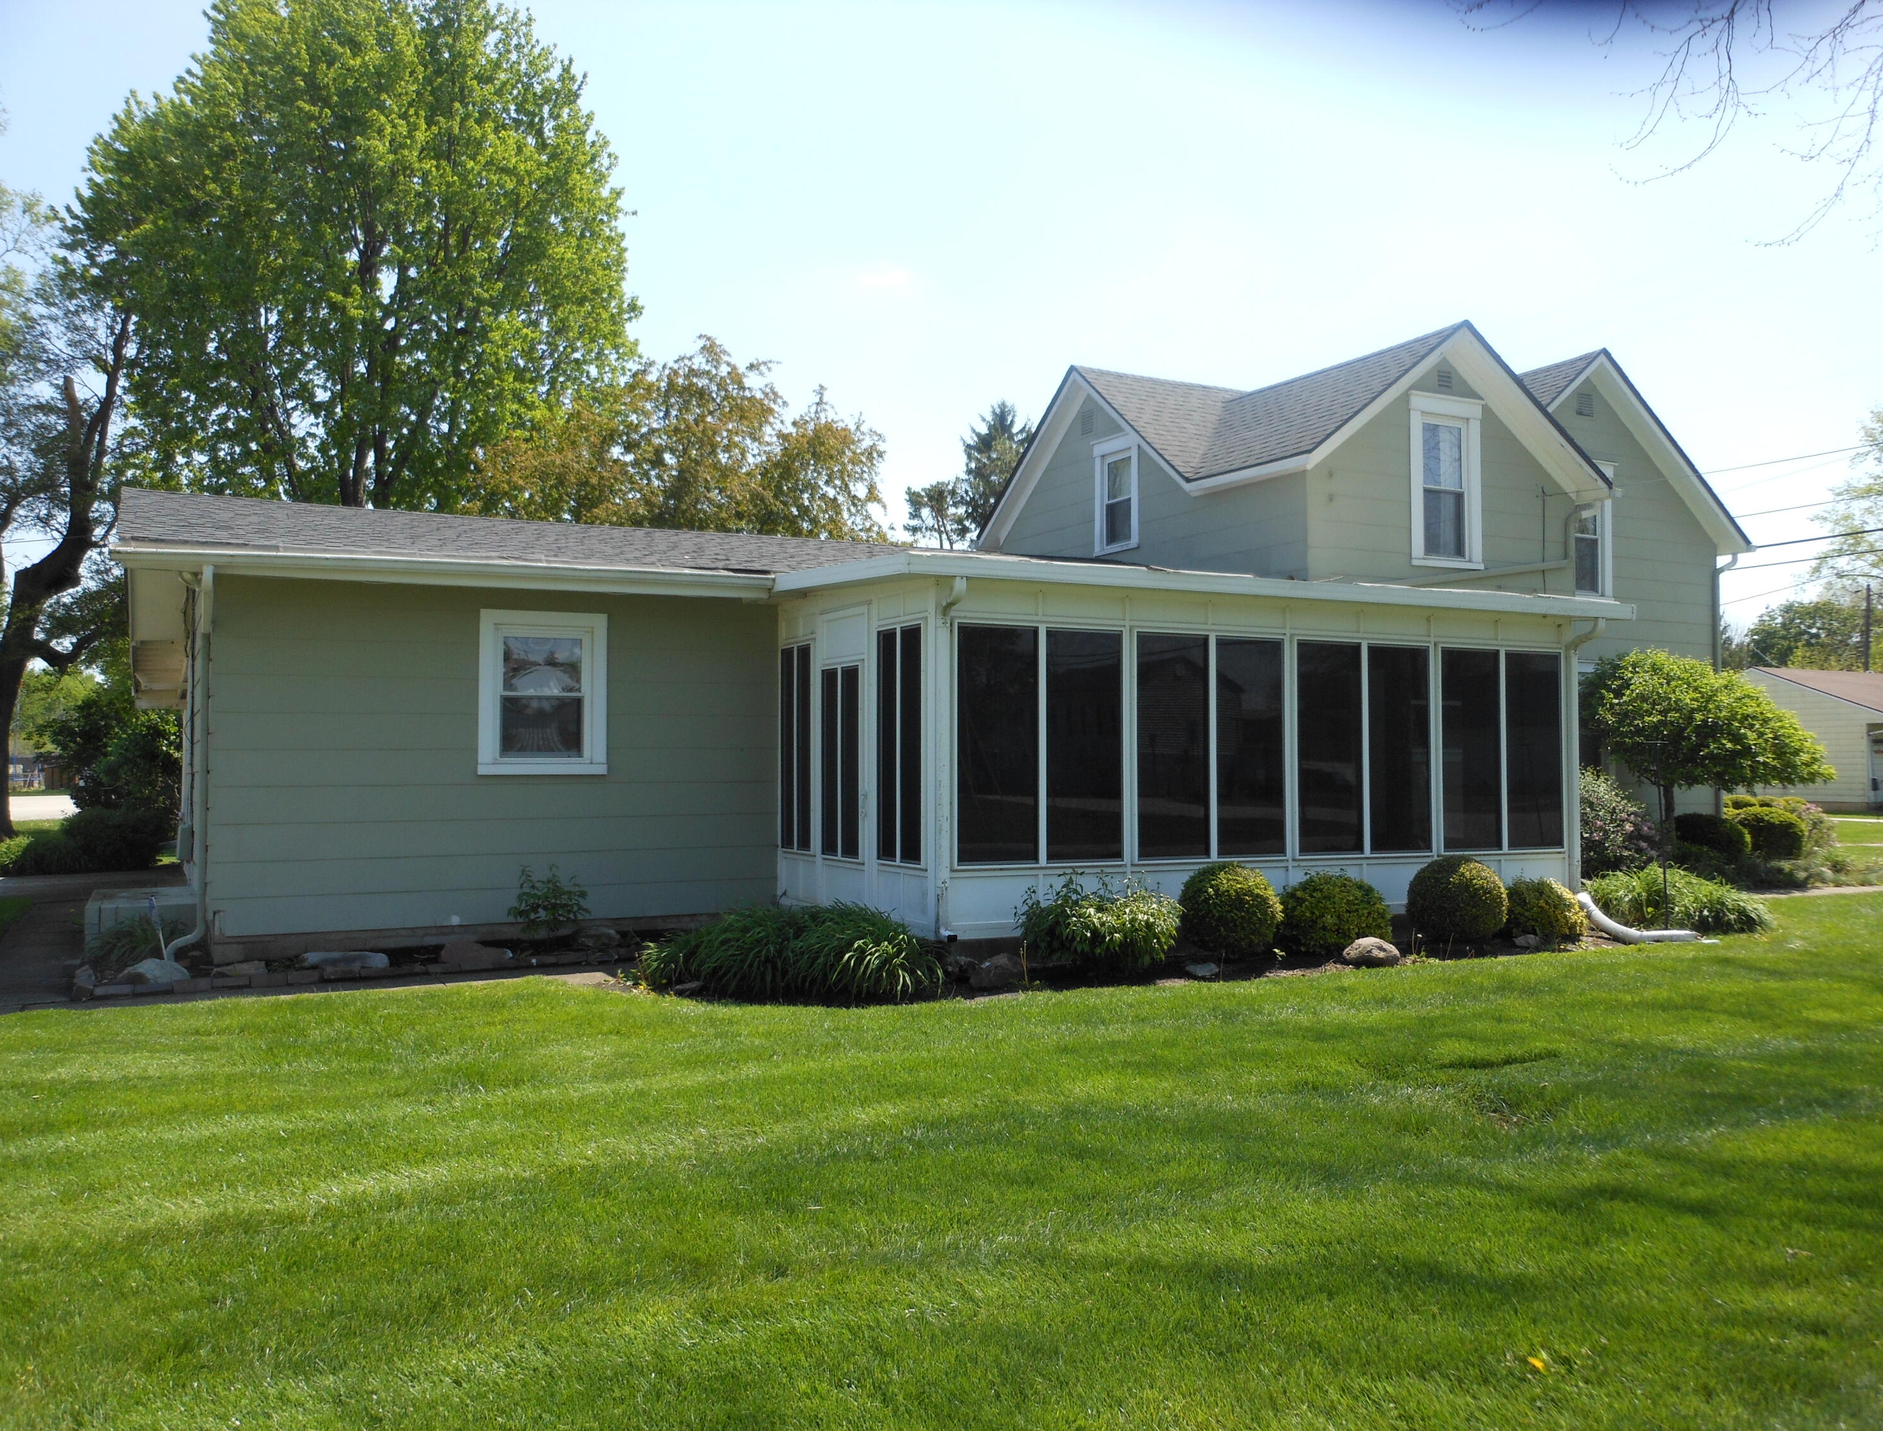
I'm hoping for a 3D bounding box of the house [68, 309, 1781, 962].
[{"bbox_3d":[2.025,-1.523,18.712,21.100,7.250,11.800,1,-2,-28],"label":"house"}]

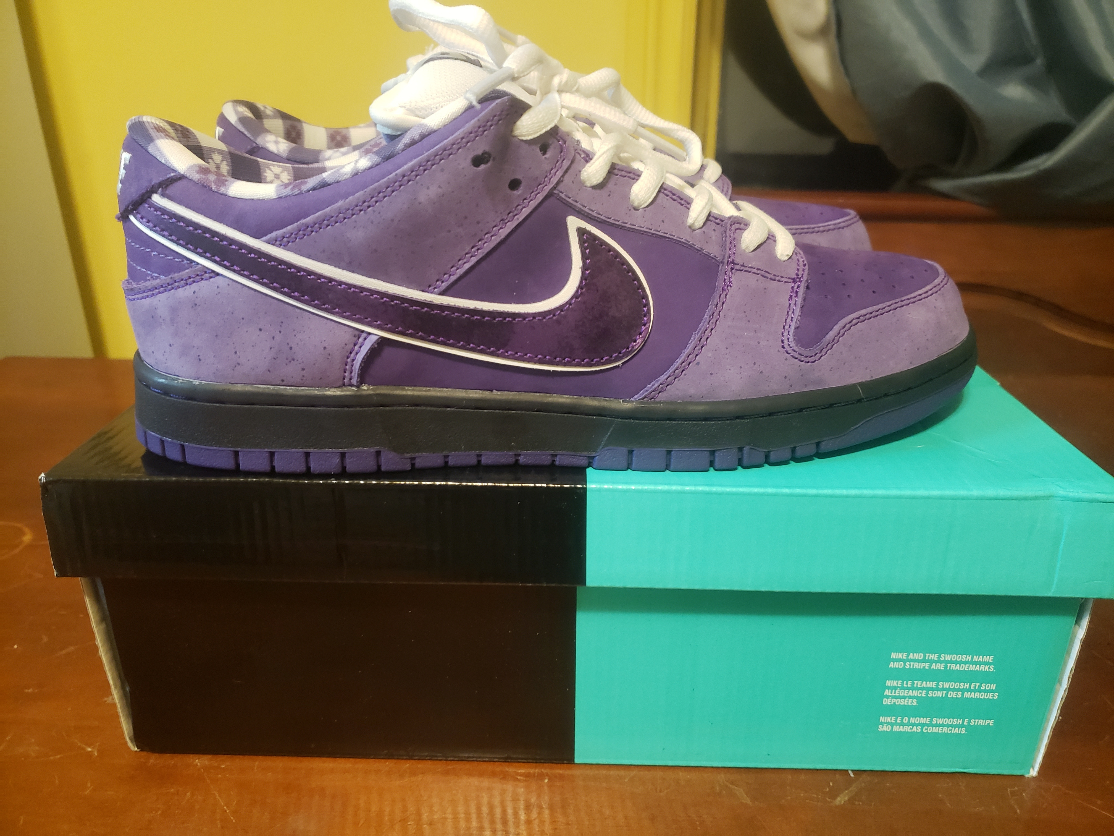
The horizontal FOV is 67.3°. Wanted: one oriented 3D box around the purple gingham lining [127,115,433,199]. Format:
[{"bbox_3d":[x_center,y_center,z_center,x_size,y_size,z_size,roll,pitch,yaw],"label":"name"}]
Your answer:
[{"bbox_3d":[-0.086,-0.081,0.273,0.107,0.037,0.073,-2,24,-4],"label":"purple gingham lining"}]

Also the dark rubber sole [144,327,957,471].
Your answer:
[{"bbox_3d":[0.005,-0.017,0.308,0.307,0.034,0.110,-2,24,-4],"label":"dark rubber sole"}]

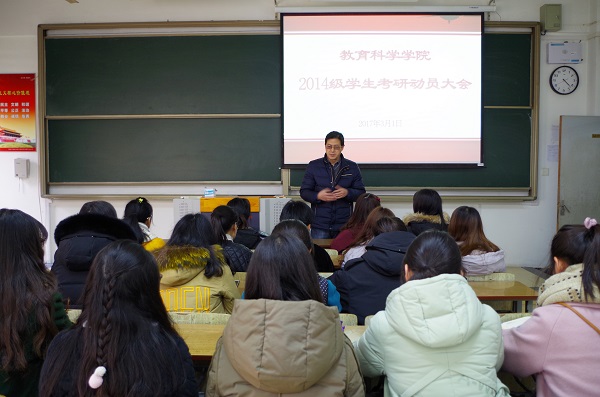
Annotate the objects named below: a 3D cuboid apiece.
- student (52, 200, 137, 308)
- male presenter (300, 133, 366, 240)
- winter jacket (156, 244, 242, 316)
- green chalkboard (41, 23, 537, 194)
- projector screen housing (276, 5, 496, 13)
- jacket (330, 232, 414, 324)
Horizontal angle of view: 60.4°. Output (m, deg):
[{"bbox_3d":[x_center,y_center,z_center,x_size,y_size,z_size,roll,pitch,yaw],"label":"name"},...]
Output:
[{"bbox_3d":[-1.001,0.431,2.660,0.460,0.745,0.400,0,3,2],"label":"student"},{"bbox_3d":[0.293,0.259,4.713,0.580,1.735,0.380,0,3,5],"label":"male presenter"},{"bbox_3d":[-0.506,0.510,2.648,0.450,0.589,0.400,0,3,3],"label":"winter jacket"},{"bbox_3d":[-0.173,-1.045,6.252,6.008,2.086,0.100,0,3,2],"label":"green chalkboard"},{"bbox_3d":[0.990,-2.183,5.989,2.525,0.075,0.090,0,3,2],"label":"projector screen housing"},{"bbox_3d":[0.393,0.476,2.618,0.500,0.664,0.400,0,3,6],"label":"jacket"}]

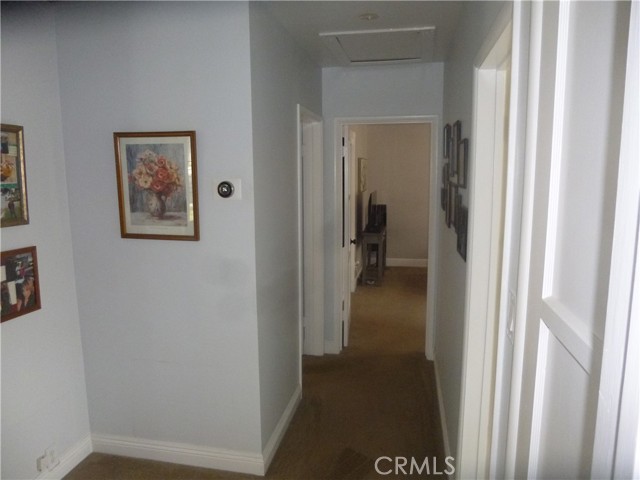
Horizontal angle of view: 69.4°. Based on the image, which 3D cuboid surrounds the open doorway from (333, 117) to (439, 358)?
[{"bbox_3d":[0.556,0.011,3.936,0.841,2.045,0.135,1,9,11],"label":"open doorway"}]

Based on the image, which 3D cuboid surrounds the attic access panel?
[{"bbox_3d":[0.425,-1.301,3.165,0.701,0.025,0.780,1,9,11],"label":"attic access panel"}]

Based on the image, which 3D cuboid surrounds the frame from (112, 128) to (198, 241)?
[{"bbox_3d":[-0.827,-0.275,2.351,0.439,0.545,0.027,1,9,11],"label":"frame"}]

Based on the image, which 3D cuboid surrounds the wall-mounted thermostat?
[{"bbox_3d":[-0.461,-0.247,2.277,0.084,0.084,0.032,1,9,11],"label":"wall-mounted thermostat"}]

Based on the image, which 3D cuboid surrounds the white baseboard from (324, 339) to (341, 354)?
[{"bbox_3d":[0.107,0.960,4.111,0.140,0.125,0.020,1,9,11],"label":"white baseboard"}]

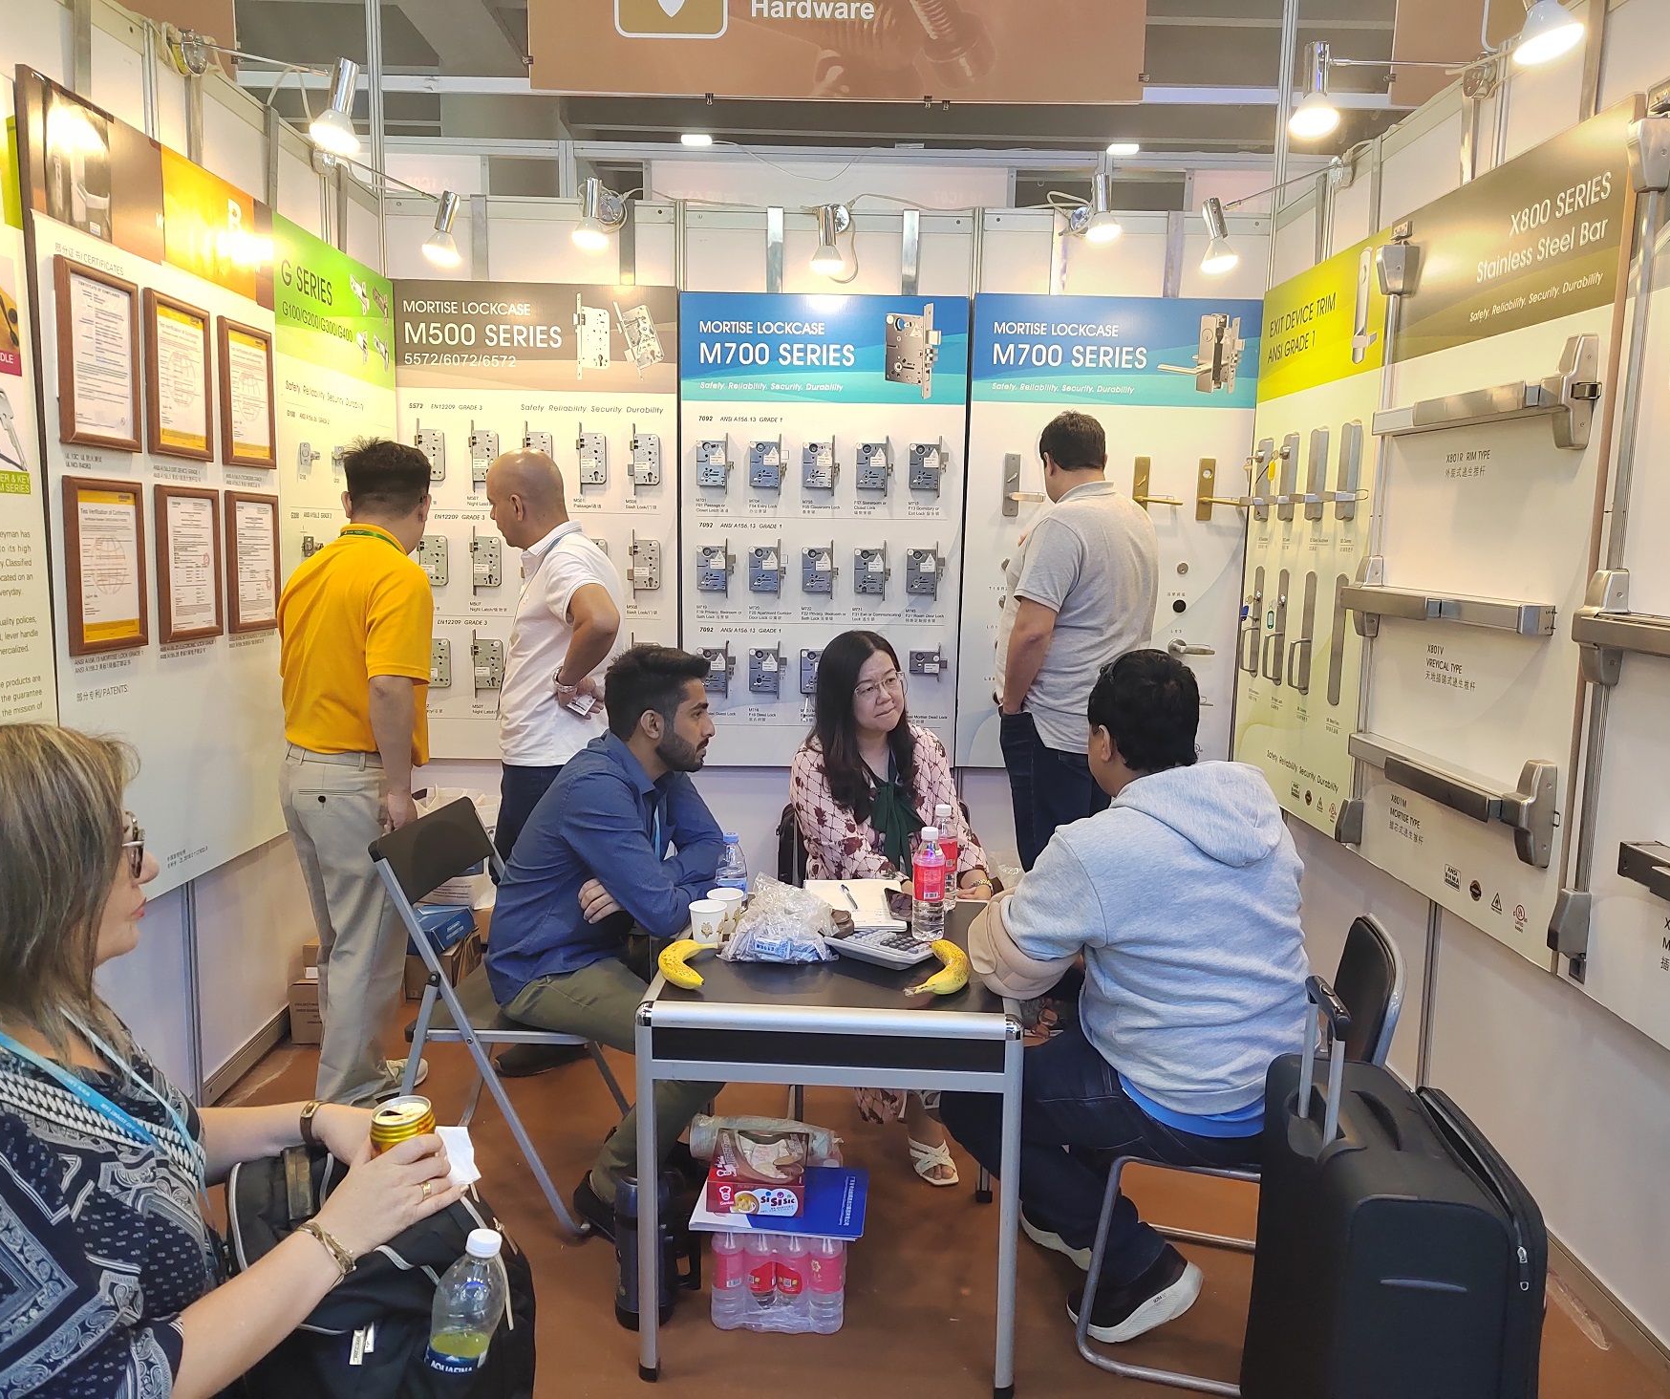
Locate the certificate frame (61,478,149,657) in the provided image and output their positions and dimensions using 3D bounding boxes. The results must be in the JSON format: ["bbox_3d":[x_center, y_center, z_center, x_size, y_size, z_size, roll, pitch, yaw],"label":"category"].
[{"bbox_3d":[-1.467,-0.270,2.505,0.025,0.342,0.245,1,8,0],"label":"certificate frame"}]

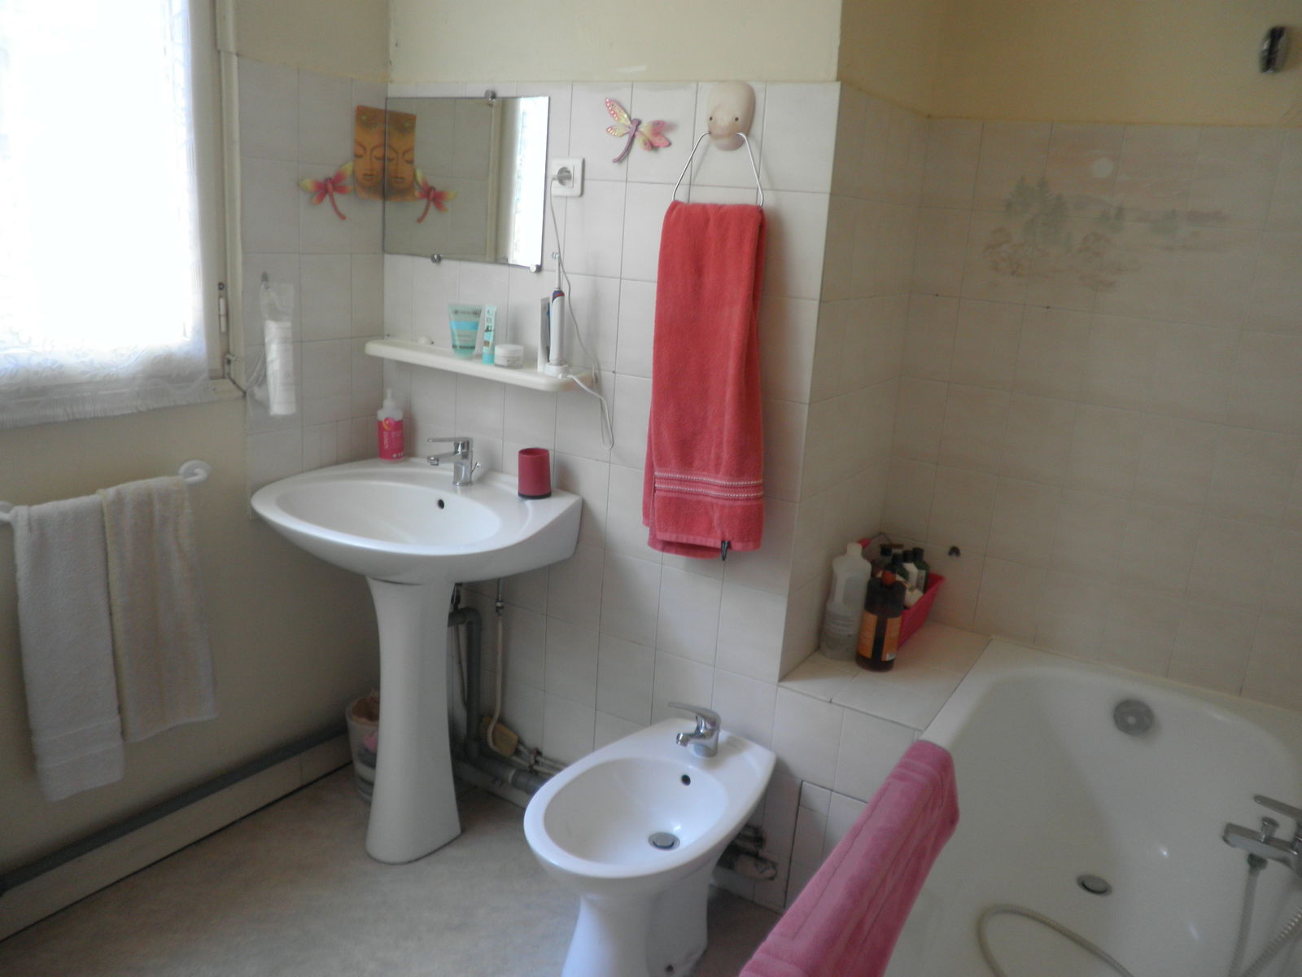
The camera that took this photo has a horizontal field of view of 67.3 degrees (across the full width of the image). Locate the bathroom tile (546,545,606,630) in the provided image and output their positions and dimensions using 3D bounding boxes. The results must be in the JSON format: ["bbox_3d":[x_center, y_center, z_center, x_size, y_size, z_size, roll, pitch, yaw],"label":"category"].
[{"bbox_3d":[-0.175,0.224,2.316,0.150,0.200,0.010,12,17,28],"label":"bathroom tile"}]

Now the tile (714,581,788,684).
[{"bbox_3d":[0.215,0.308,2.100,0.150,0.200,0.010,12,17,28],"label":"tile"}]

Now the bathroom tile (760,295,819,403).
[{"bbox_3d":[0.253,-0.275,1.914,0.149,0.201,0.010,13,18,28],"label":"bathroom tile"}]

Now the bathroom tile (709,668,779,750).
[{"bbox_3d":[0.200,0.498,2.126,0.149,0.200,0.010,12,17,29],"label":"bathroom tile"}]

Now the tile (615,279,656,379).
[{"bbox_3d":[-0.003,-0.335,2.088,0.150,0.200,0.010,12,17,28],"label":"tile"}]

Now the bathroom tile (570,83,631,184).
[{"bbox_3d":[-0.107,-0.737,2.027,0.149,0.194,0.010,12,17,29],"label":"bathroom tile"}]

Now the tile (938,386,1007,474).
[{"bbox_3d":[0.773,-0.141,2.337,0.150,0.200,0.010,12,17,28],"label":"tile"}]

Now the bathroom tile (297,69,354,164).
[{"bbox_3d":[-0.738,-0.835,2.205,0.010,0.191,0.148,12,17,28],"label":"bathroom tile"}]

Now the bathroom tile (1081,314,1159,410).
[{"bbox_3d":[1.016,-0.270,2.105,0.150,0.200,0.010,13,18,31],"label":"bathroom tile"}]

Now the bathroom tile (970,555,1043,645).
[{"bbox_3d":[0.887,0.274,2.419,0.148,0.201,0.010,12,17,28],"label":"bathroom tile"}]

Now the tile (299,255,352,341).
[{"bbox_3d":[-0.747,-0.439,2.247,0.010,0.200,0.151,12,17,29],"label":"tile"}]

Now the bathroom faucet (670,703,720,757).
[{"bbox_3d":[0.087,0.501,2.036,0.147,0.148,0.048,-11,21,-43],"label":"bathroom faucet"}]

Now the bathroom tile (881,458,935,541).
[{"bbox_3d":[0.657,0.025,2.502,0.116,0.201,0.010,12,17,28],"label":"bathroom tile"}]

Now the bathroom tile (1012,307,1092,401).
[{"bbox_3d":[0.930,-0.312,2.264,0.148,0.201,0.010,12,17,28],"label":"bathroom tile"}]

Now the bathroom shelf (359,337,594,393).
[{"bbox_3d":[-0.406,-0.285,2.223,0.578,0.034,0.136,13,18,28],"label":"bathroom shelf"}]

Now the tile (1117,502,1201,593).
[{"bbox_3d":[1.111,0.138,2.134,0.150,0.200,0.010,13,18,31],"label":"tile"}]

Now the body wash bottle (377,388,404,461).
[{"bbox_3d":[-0.646,-0.160,2.427,0.066,0.182,0.066,0,15,-15],"label":"body wash bottle"}]

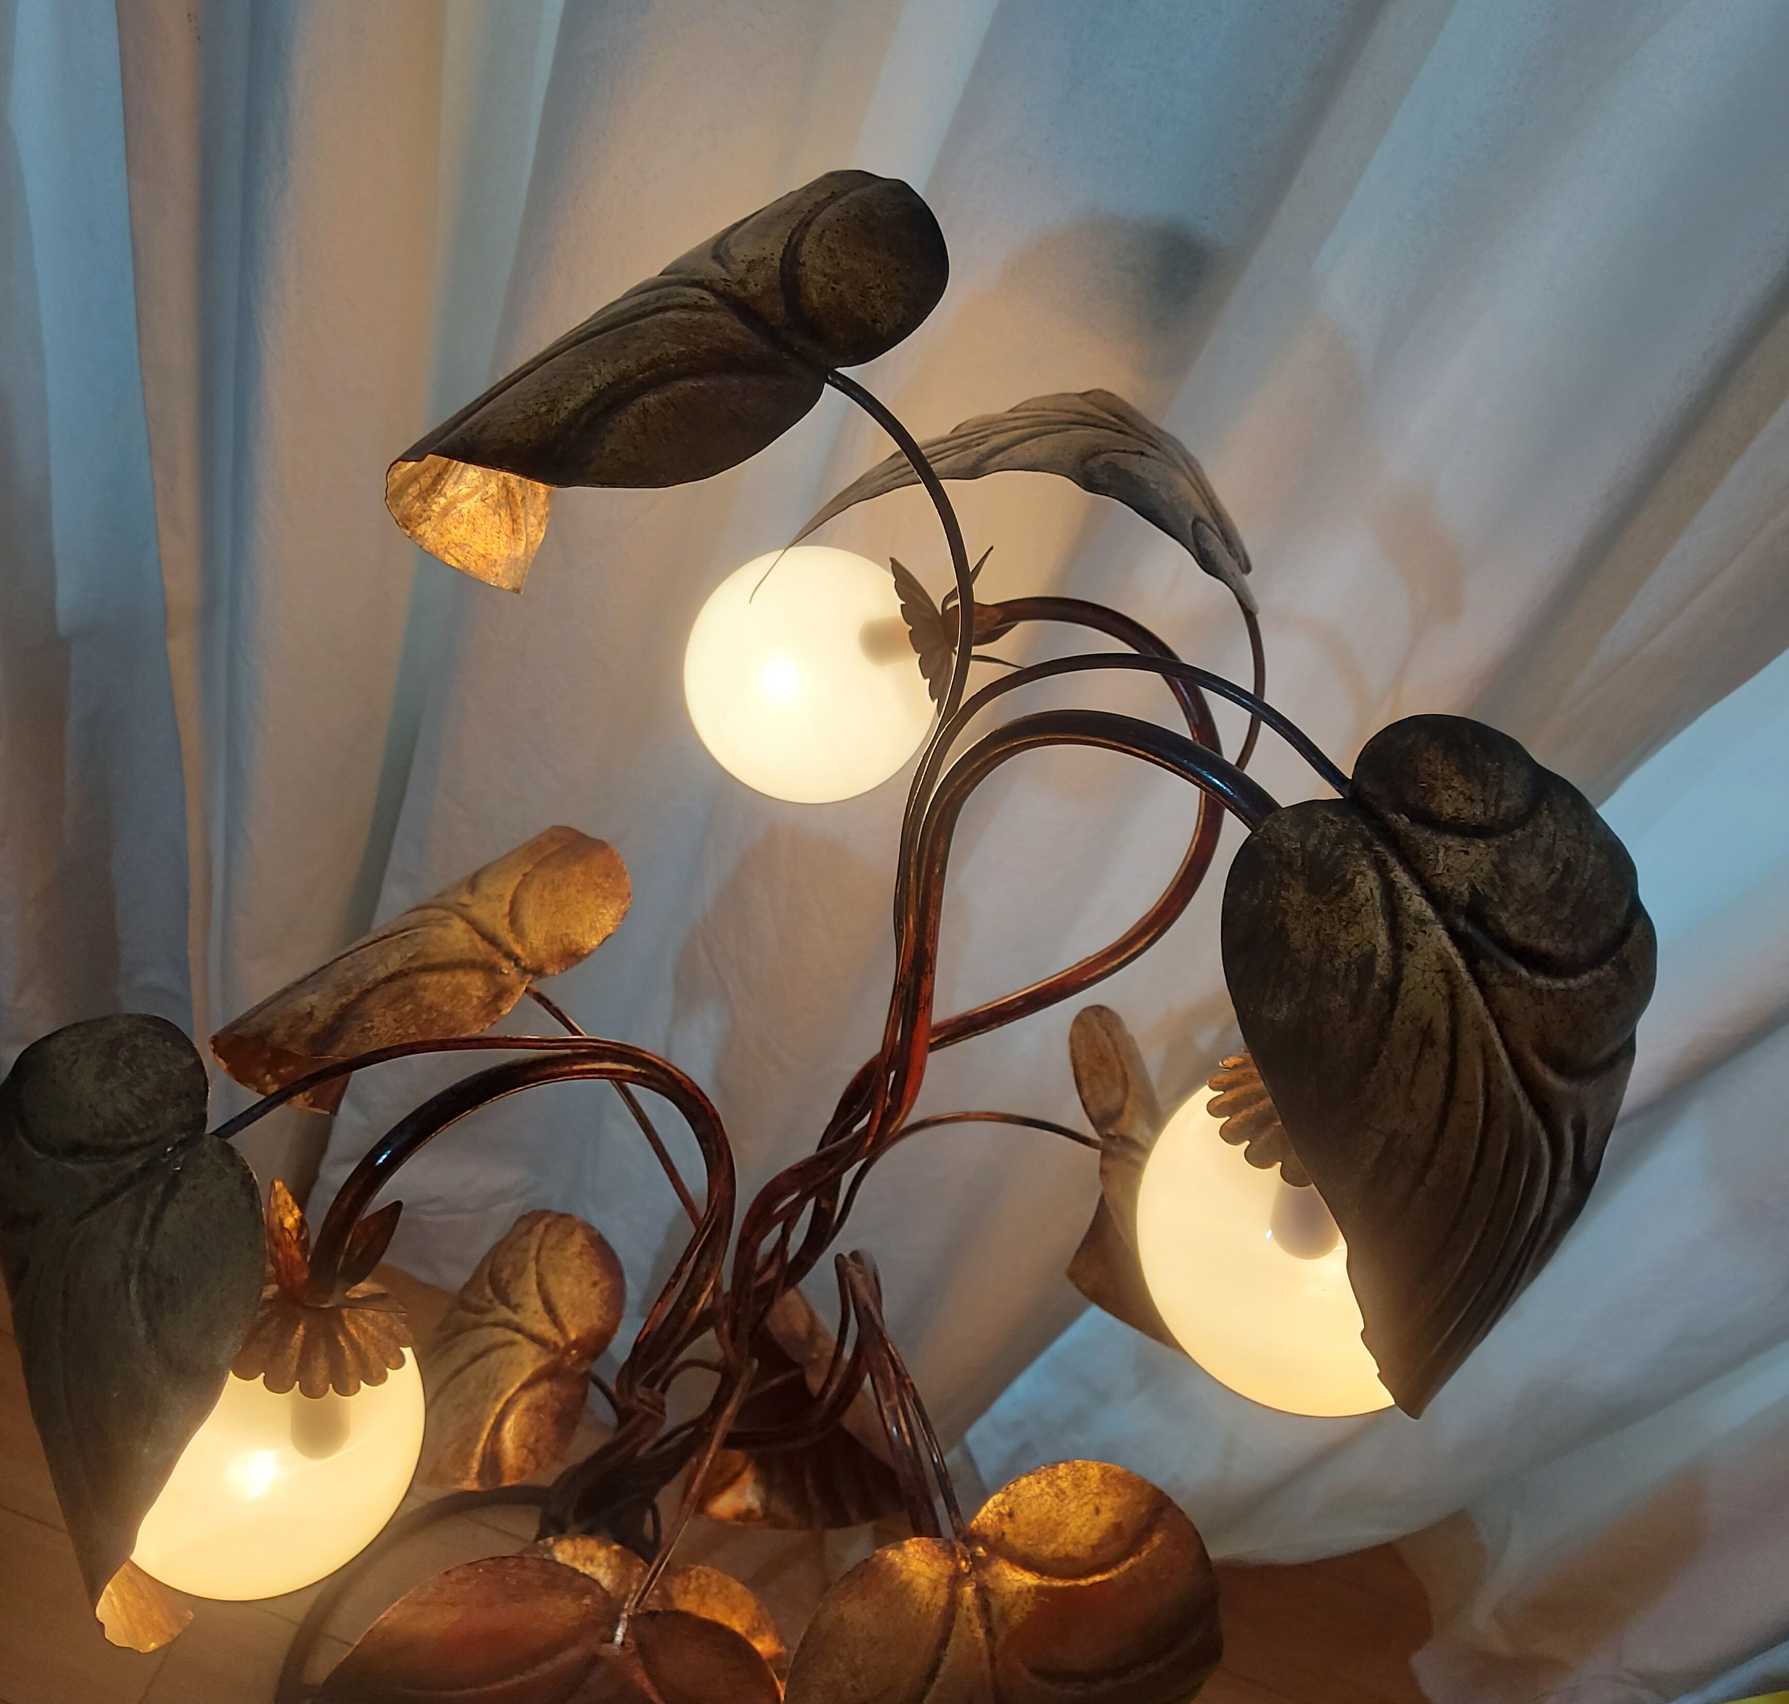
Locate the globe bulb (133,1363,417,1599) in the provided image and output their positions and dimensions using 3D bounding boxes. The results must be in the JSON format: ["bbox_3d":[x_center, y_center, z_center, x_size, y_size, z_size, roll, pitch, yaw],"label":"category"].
[{"bbox_3d":[-0.247,0.225,0.645,0.123,0.123,0.123,23,49,0],"label":"globe bulb"}]

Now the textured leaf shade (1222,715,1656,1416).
[{"bbox_3d":[0.181,0.071,0.548,0.128,0.225,0.077,-8,17,-19],"label":"textured leaf shade"}]

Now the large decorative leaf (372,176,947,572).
[{"bbox_3d":[-0.088,-0.186,0.650,0.230,0.067,0.107,-32,38,-3],"label":"large decorative leaf"}]

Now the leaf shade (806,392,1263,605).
[{"bbox_3d":[0.060,-0.170,0.809,0.241,0.087,0.113,-1,21,-3],"label":"leaf shade"}]

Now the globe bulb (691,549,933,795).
[{"bbox_3d":[-0.042,-0.088,0.832,0.128,0.128,0.128,7,55,-10],"label":"globe bulb"}]

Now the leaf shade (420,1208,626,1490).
[{"bbox_3d":[-0.229,0.287,0.950,0.125,0.105,0.155,15,50,-6],"label":"leaf shade"}]

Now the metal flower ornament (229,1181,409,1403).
[{"bbox_3d":[-0.219,0.168,0.630,0.072,0.059,0.072,22,35,0],"label":"metal flower ornament"}]

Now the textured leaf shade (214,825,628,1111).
[{"bbox_3d":[-0.252,0.062,0.881,0.220,0.067,0.107,-29,38,-3],"label":"textured leaf shade"}]

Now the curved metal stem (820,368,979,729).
[{"bbox_3d":[0.000,-0.100,0.563,0.080,0.130,0.019,15,50,-6],"label":"curved metal stem"}]

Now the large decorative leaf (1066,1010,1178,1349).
[{"bbox_3d":[0.149,0.194,0.970,0.100,0.110,0.185,9,51,-11],"label":"large decorative leaf"}]

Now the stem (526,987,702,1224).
[{"bbox_3d":[-0.126,0.114,0.748,0.123,0.058,0.008,42,52,16],"label":"stem"}]

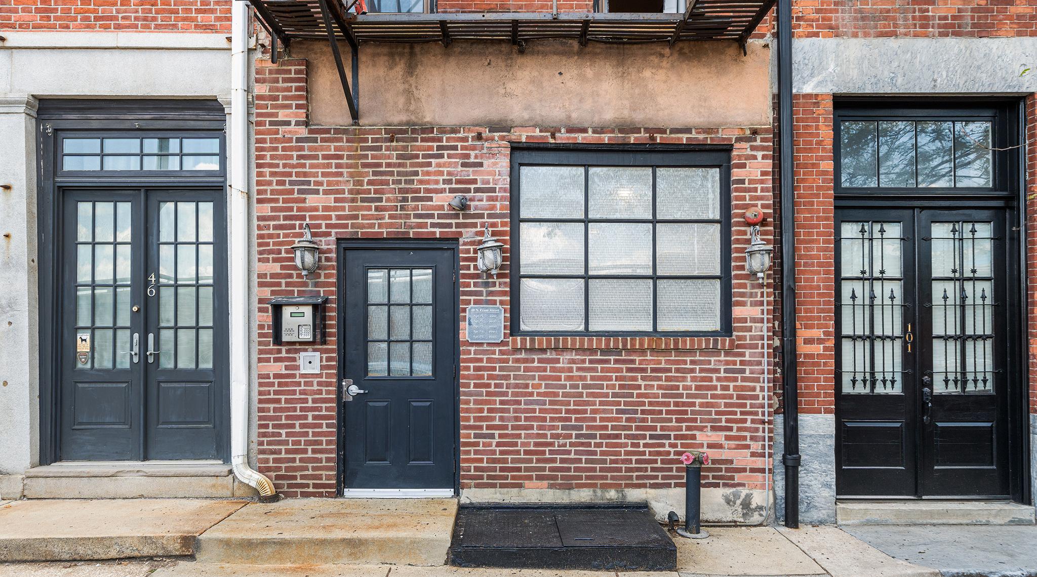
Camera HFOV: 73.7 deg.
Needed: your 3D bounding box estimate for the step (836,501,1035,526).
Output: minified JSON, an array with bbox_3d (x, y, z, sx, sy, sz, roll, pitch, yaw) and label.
[{"bbox_3d":[3.394,1.857,5.750,1.623,0.154,0.250,0,-1,0],"label":"step"}]

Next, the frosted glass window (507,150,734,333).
[{"bbox_3d":[0.832,-0.334,5.701,1.753,1.433,0.080,0,-1,0],"label":"frosted glass window"}]

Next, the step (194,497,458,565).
[{"bbox_3d":[-1.321,1.795,5.175,1.707,0.174,0.950,0,-1,0],"label":"step"}]

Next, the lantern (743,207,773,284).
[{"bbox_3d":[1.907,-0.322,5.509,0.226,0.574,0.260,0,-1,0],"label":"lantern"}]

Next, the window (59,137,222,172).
[{"bbox_3d":[-3.169,-1.122,5.838,1.342,0.320,0.060,0,-1,0],"label":"window"}]

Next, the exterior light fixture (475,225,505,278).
[{"bbox_3d":[-0.221,-0.288,5.487,0.218,0.429,0.270,0,-1,0],"label":"exterior light fixture"}]

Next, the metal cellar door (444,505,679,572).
[{"bbox_3d":[0.296,1.846,5.190,1.548,0.185,0.940,0,-1,0],"label":"metal cellar door"}]

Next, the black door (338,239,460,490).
[{"bbox_3d":[-0.974,0.663,5.689,0.946,2.017,0.070,0,-1,0],"label":"black door"}]

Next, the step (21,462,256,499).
[{"bbox_3d":[-3.125,1.593,5.730,1.810,0.245,0.260,0,-1,0],"label":"step"}]

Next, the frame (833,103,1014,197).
[{"bbox_3d":[3.395,-1.165,5.860,1.540,0.793,0.100,0,-1,0],"label":"frame"}]

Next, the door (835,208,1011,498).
[{"bbox_3d":[3.379,0.538,5.840,1.509,2.435,0.100,0,-1,0],"label":"door"}]

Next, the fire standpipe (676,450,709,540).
[{"bbox_3d":[1.373,1.619,5.465,0.240,0.653,0.250,0,-1,0],"label":"fire standpipe"}]

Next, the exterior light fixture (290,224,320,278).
[{"bbox_3d":[-1.677,-0.290,5.475,0.229,0.447,0.270,0,-1,0],"label":"exterior light fixture"}]

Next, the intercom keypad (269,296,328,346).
[{"bbox_3d":[-1.768,0.258,5.572,0.423,0.390,0.185,0,-1,0],"label":"intercom keypad"}]

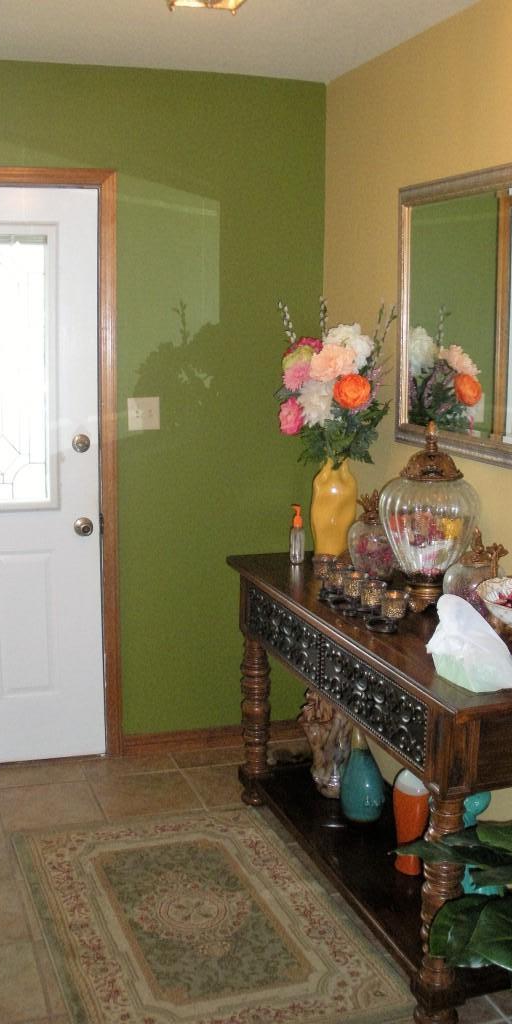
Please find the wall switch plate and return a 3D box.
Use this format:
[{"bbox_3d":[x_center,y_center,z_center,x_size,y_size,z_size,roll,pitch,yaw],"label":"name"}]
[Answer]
[{"bbox_3d":[-0.388,-0.340,3.712,0.115,0.114,0.009,-3,10,-18],"label":"wall switch plate"}]

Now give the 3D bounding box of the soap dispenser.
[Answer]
[{"bbox_3d":[0.131,0.071,3.463,0.052,0.192,0.045,-3,10,-18],"label":"soap dispenser"}]

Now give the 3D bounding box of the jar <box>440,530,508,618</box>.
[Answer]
[{"bbox_3d":[0.532,0.174,2.597,0.155,0.276,0.155,1,9,0],"label":"jar"}]

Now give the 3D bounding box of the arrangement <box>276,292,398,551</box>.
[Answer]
[{"bbox_3d":[0.233,-0.248,3.374,0.370,0.852,0.390,1,9,0],"label":"arrangement"}]

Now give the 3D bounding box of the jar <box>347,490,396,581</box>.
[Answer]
[{"bbox_3d":[0.356,0.069,3.236,0.152,0.273,0.152,1,9,0],"label":"jar"}]

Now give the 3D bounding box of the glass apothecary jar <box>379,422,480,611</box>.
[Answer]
[{"bbox_3d":[0.464,0.012,2.854,0.273,0.512,0.273,1,9,0],"label":"glass apothecary jar"}]

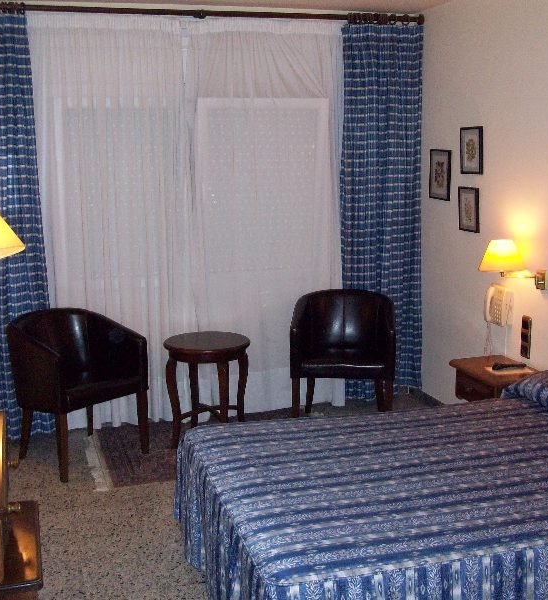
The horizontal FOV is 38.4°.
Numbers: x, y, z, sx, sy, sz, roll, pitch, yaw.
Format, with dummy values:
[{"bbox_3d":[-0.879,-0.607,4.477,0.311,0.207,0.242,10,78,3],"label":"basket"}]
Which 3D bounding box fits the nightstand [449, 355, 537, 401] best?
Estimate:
[{"bbox_3d":[1.226,0.485,4.234,0.373,0.219,0.486,-4,11,-18],"label":"nightstand"}]

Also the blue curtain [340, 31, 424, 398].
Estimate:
[{"bbox_3d":[0.705,-0.539,5.157,0.548,2.406,0.130,-3,11,-14],"label":"blue curtain"}]

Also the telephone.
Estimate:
[{"bbox_3d":[1.274,0.025,4.448,0.084,0.219,0.186,-4,11,-18],"label":"telephone"}]

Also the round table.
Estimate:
[{"bbox_3d":[-0.377,0.527,4.540,0.489,0.601,0.489,-1,10,0],"label":"round table"}]

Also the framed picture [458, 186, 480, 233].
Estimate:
[{"bbox_3d":[1.175,-0.542,4.739,0.019,0.264,0.193,-4,11,-18],"label":"framed picture"}]

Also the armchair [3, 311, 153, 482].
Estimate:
[{"bbox_3d":[-1.108,0.478,4.345,0.591,0.784,0.591,8,13,40],"label":"armchair"}]

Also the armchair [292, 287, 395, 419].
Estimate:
[{"bbox_3d":[0.422,0.378,4.791,0.591,0.784,0.591,0,10,5],"label":"armchair"}]

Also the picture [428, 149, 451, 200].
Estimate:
[{"bbox_3d":[1.063,-0.801,5.032,0.019,0.314,0.225,-4,11,-18],"label":"picture"}]

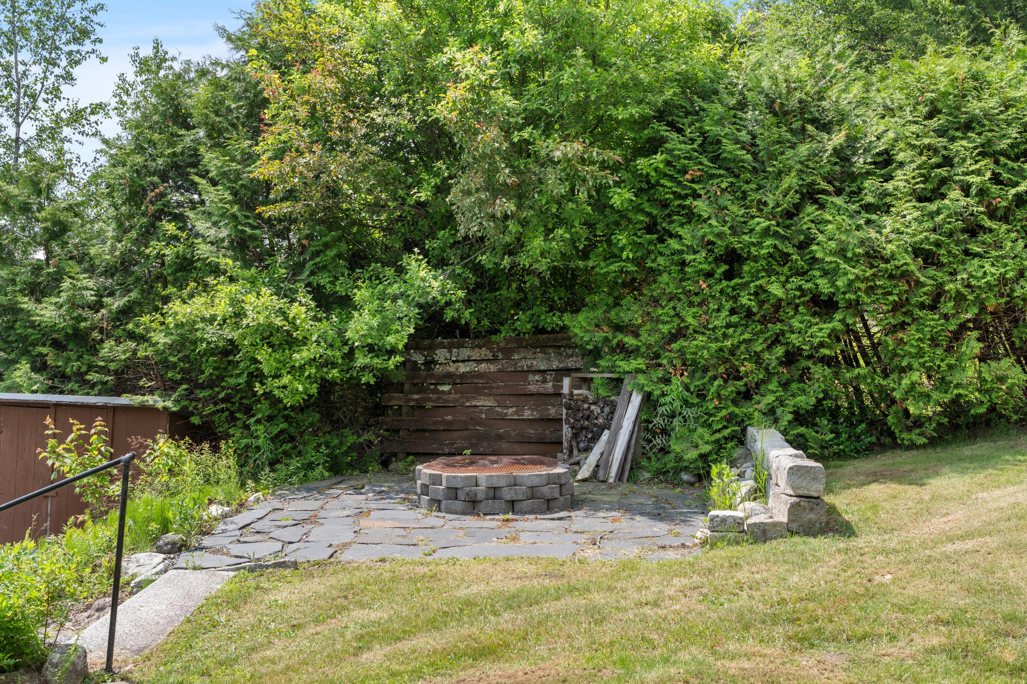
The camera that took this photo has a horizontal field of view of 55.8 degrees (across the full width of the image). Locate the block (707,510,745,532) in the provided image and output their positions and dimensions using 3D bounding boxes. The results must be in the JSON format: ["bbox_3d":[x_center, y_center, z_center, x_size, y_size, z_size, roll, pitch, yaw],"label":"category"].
[{"bbox_3d":[1.400,1.173,6.370,0.240,0.120,0.190,0,-2,7],"label":"block"}]

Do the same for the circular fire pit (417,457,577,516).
[{"bbox_3d":[-0.165,1.213,8.130,1.310,0.315,1.310,0,-2,0],"label":"circular fire pit"}]

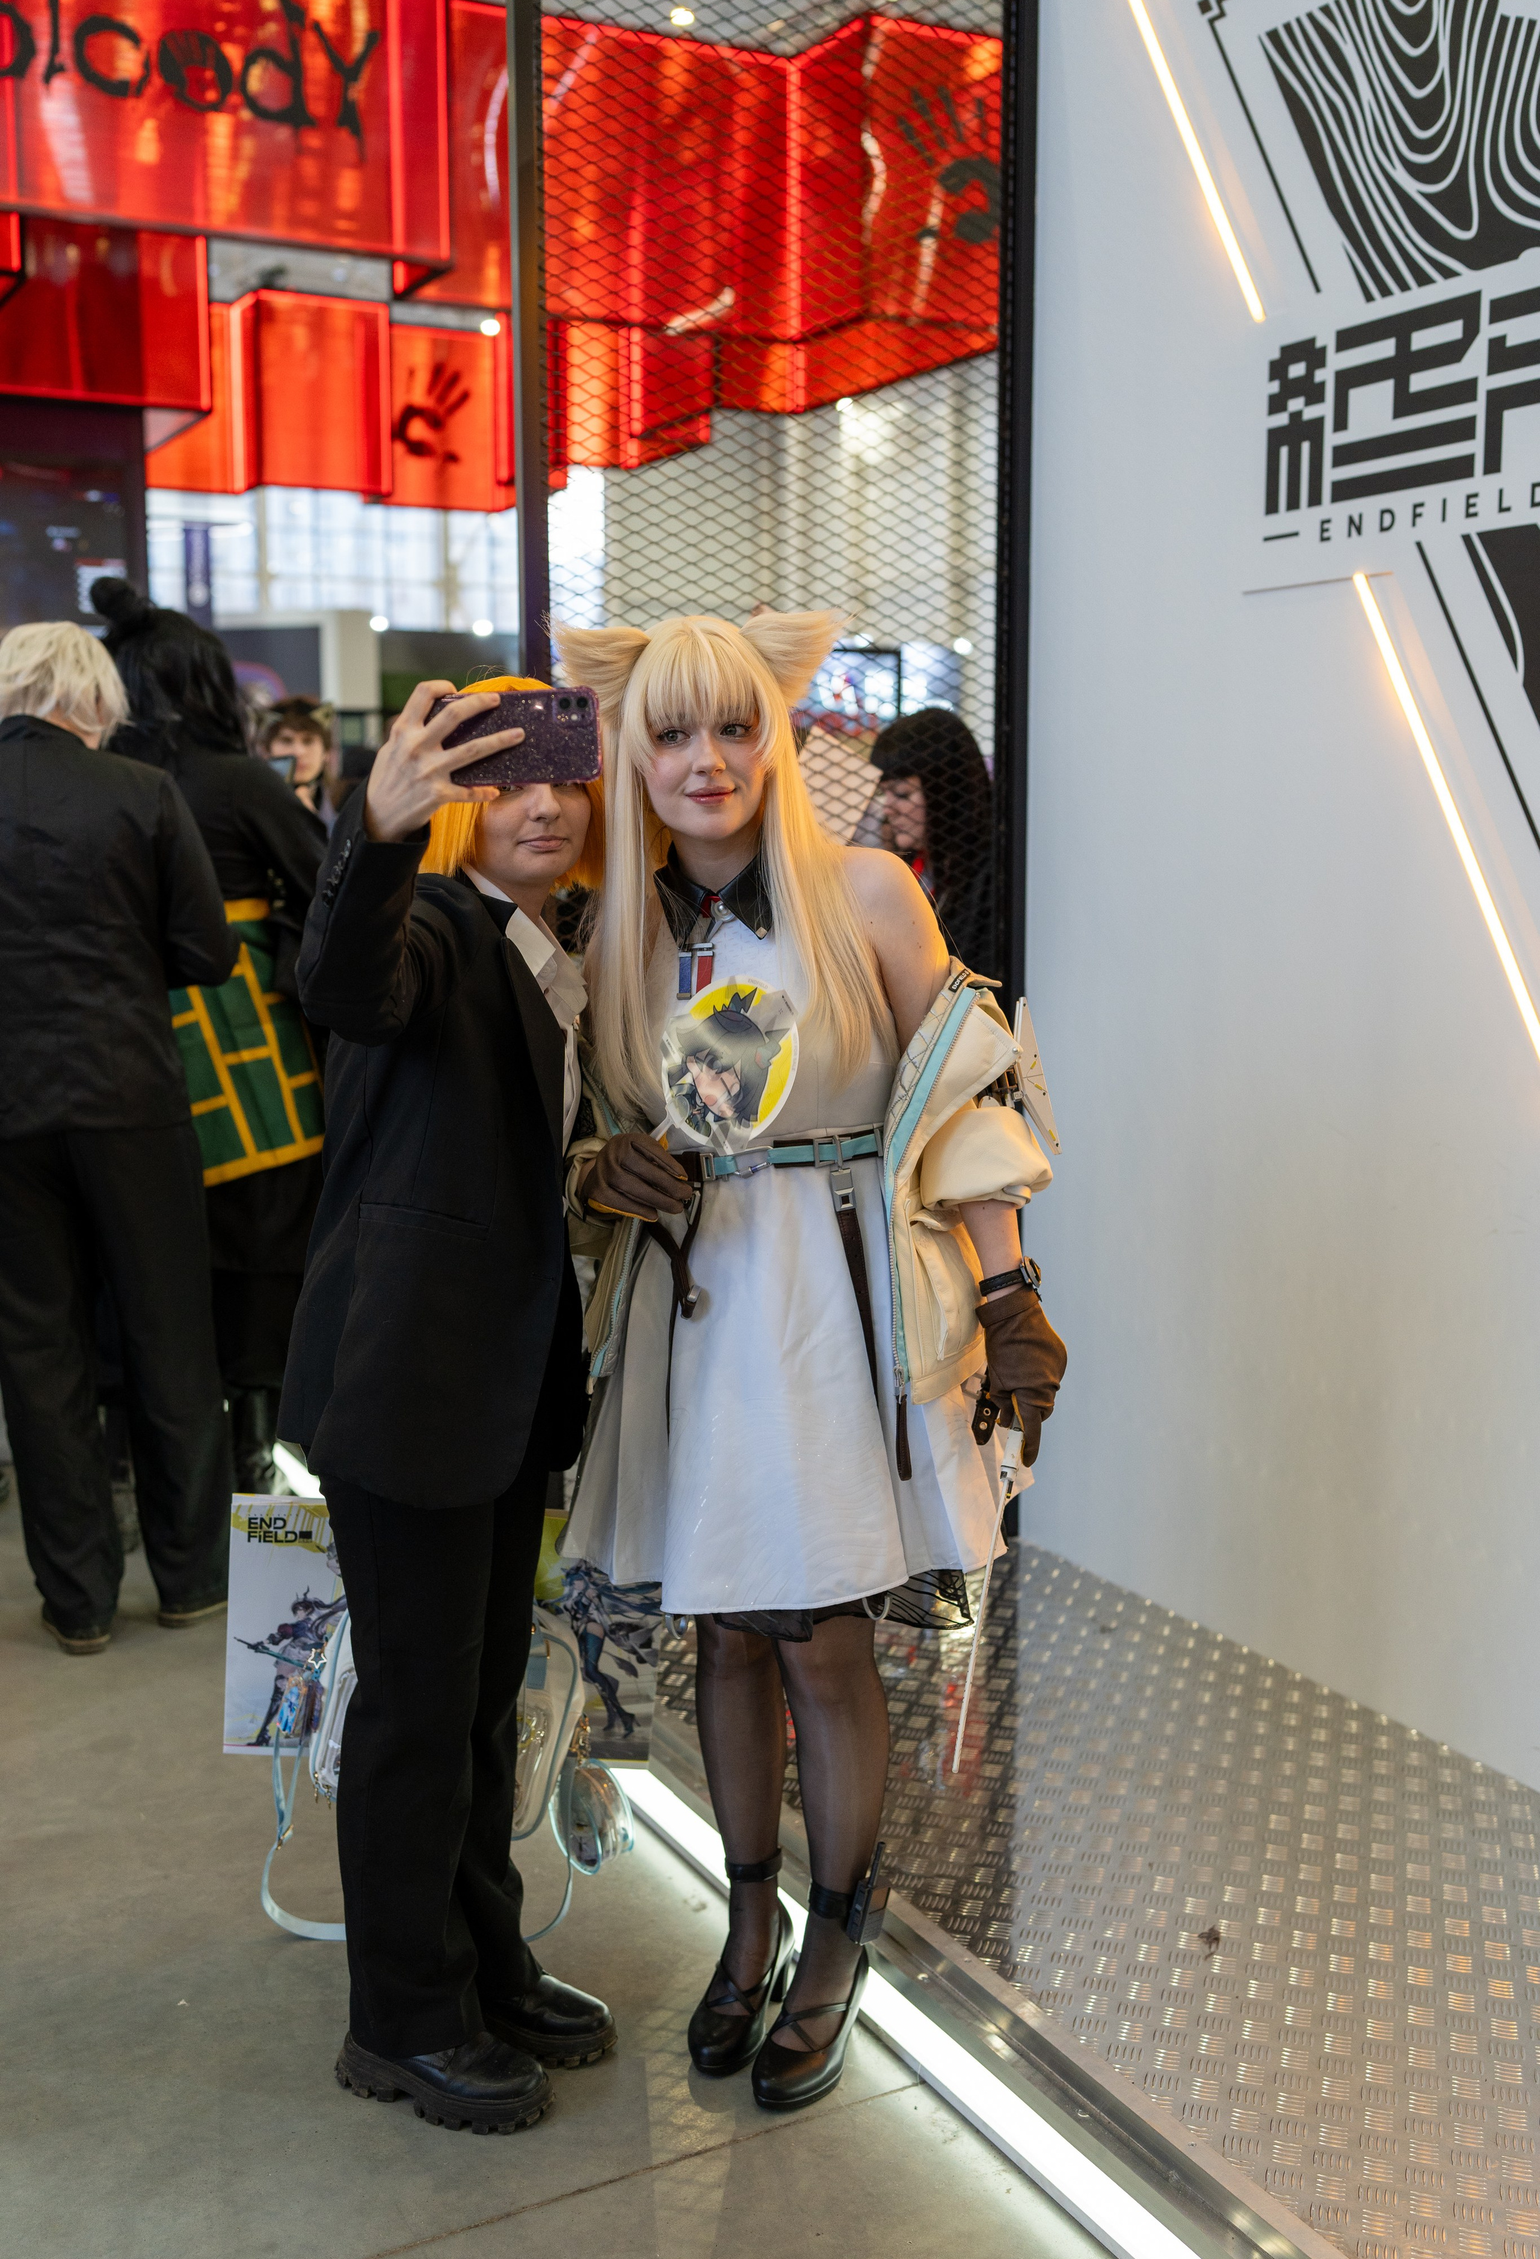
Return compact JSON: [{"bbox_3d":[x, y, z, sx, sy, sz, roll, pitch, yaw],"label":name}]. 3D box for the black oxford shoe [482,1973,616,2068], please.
[{"bbox_3d":[-0.325,1.066,2.784,0.280,0.120,0.108,3,9,22],"label":"black oxford shoe"}]

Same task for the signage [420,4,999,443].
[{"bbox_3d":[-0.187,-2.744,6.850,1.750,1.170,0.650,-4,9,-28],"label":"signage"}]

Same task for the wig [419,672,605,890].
[{"bbox_3d":[-0.284,-0.393,2.500,0.200,0.240,0.225,-3,8,-20],"label":"wig"}]

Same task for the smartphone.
[{"bbox_3d":[-0.222,-0.339,1.950,0.155,0.079,0.012,-2,8,5],"label":"smartphone"}]

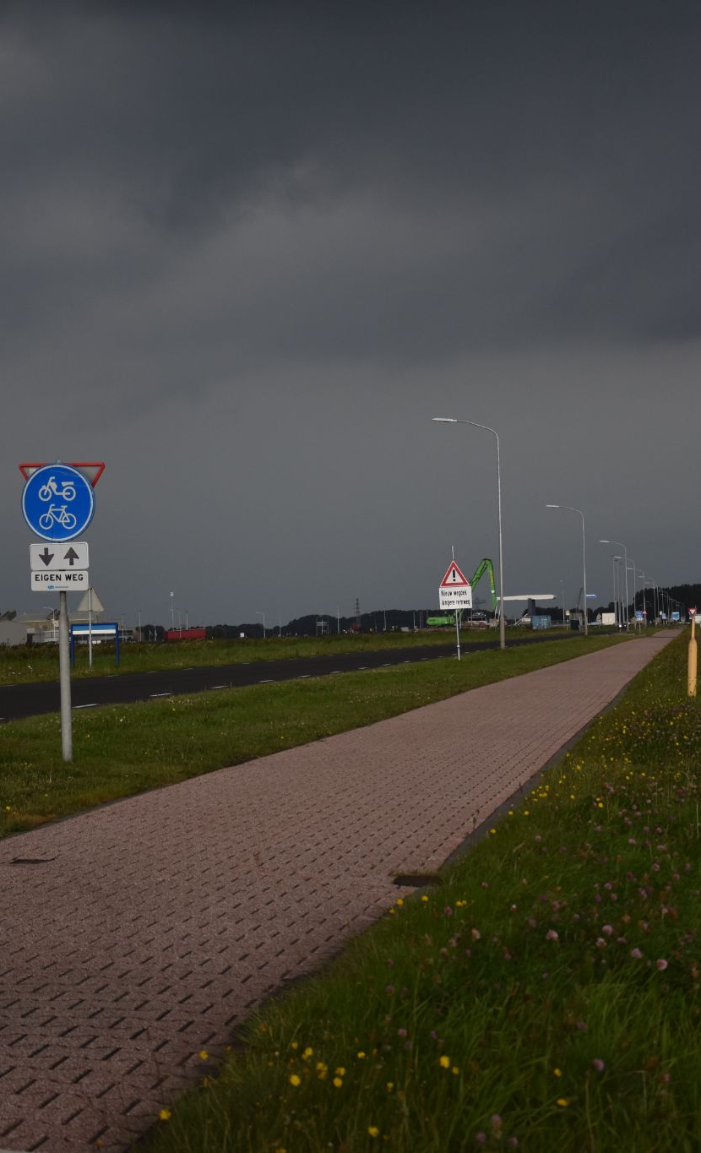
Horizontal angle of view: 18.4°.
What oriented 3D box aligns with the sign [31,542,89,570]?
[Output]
[{"bbox_3d":[-2.223,-0.157,16.550,0.470,0.200,0.030,-2,-1,14],"label":"sign"}]

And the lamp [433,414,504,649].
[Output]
[{"bbox_3d":[4.473,-1.569,81.277,2.470,8.660,0.280,-2,-1,9],"label":"lamp"}]

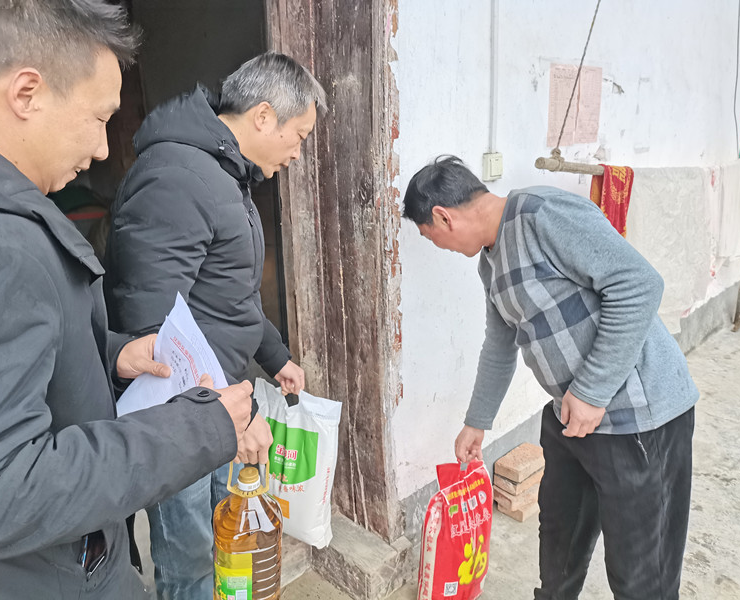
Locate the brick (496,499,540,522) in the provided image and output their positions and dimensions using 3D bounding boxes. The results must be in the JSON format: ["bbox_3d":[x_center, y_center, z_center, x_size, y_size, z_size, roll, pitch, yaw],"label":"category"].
[{"bbox_3d":[0.657,0.837,2.514,0.236,0.049,0.113,-14,19,-41],"label":"brick"}]

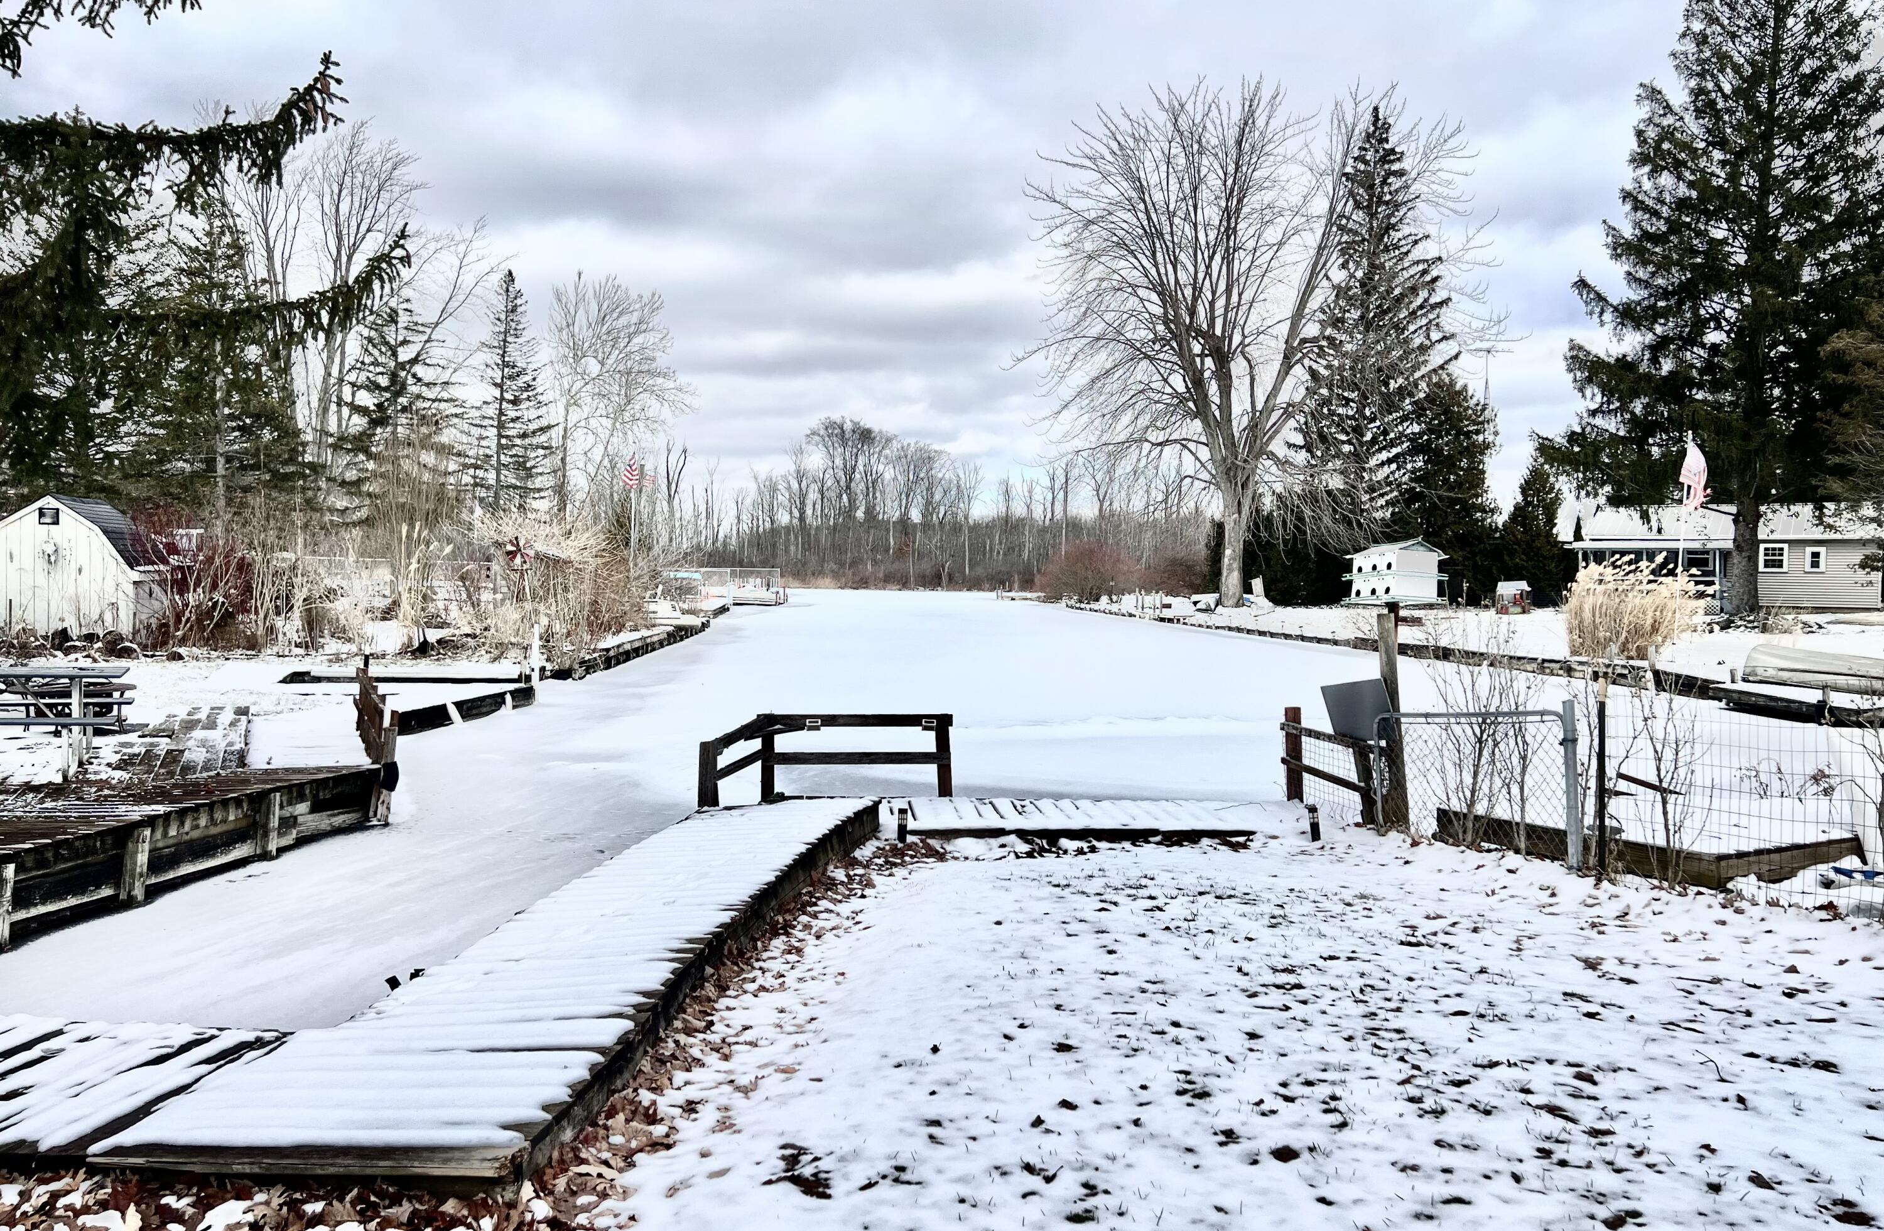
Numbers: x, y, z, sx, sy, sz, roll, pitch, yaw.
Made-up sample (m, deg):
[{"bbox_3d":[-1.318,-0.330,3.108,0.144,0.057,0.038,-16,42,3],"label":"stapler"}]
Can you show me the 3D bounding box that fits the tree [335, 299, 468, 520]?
[{"bbox_3d":[-21.081,-6.550,55.000,5.149,11.556,5.149,-1,2,-21],"label":"tree"}]

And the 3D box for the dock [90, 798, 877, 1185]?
[{"bbox_3d":[-1.240,1.315,6.200,1.090,0.220,5.600,0,2,7],"label":"dock"}]

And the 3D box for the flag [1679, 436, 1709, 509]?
[{"bbox_3d":[15.930,-3.011,30.000,0.600,1.550,0.300,1,2,22],"label":"flag"}]

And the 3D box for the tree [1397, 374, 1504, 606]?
[{"bbox_3d":[21.731,-5.425,61.000,4.822,10.025,4.581,1,2,20],"label":"tree"}]

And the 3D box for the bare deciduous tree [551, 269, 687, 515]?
[{"bbox_3d":[-16.439,-9.286,72.000,7.190,16.251,6.471,0,2,-13],"label":"bare deciduous tree"}]

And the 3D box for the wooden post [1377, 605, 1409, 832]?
[{"bbox_3d":[2.774,0.638,8.700,0.105,1.410,0.105,-2,2,19],"label":"wooden post"}]

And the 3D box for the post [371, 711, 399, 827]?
[{"bbox_3d":[-4.089,1.125,10.400,0.110,0.810,0.110,2,2,-19],"label":"post"}]

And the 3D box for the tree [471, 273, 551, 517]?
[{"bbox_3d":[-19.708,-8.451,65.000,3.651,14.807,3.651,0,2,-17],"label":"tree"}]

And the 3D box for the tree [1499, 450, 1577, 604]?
[{"bbox_3d":[24.793,-3.651,59.000,3.130,6.505,2.973,1,2,23],"label":"tree"}]

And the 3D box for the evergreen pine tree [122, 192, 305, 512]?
[{"bbox_3d":[-24.739,-7.464,48.000,6.491,13.580,6.166,-1,2,-27],"label":"evergreen pine tree"}]

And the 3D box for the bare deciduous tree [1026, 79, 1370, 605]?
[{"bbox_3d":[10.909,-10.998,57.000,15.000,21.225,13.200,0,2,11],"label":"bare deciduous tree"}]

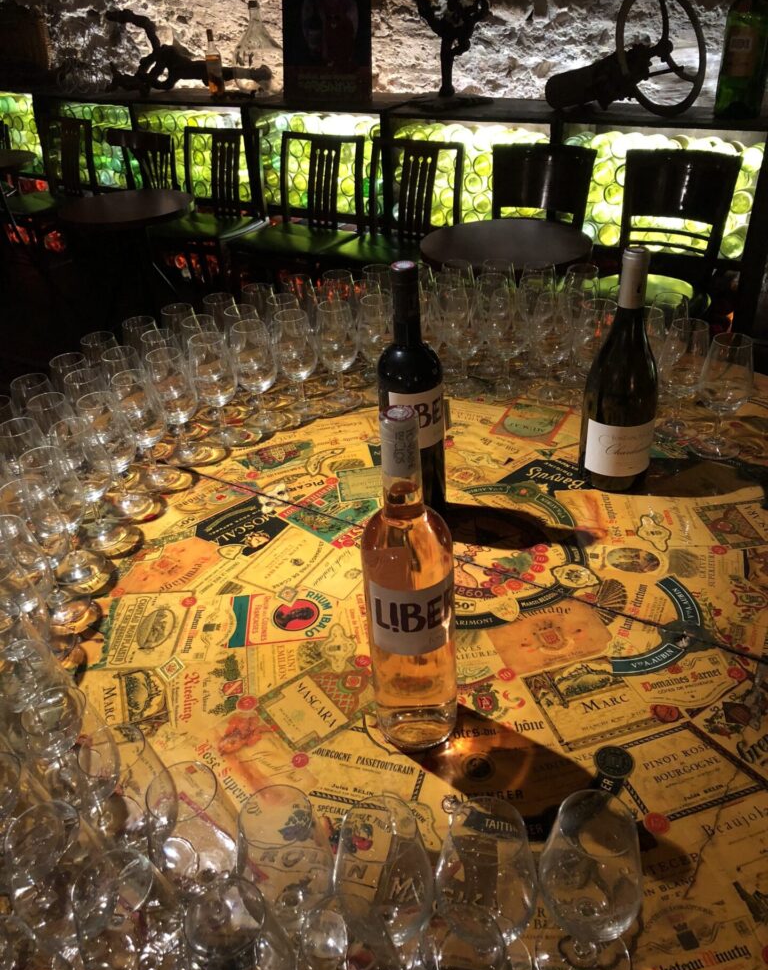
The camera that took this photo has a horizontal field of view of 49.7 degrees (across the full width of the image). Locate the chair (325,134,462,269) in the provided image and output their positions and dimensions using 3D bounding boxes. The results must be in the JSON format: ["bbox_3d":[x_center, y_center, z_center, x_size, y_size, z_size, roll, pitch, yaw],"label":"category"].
[{"bbox_3d":[0.044,-0.968,3.503,0.430,0.834,0.470,18,39,30],"label":"chair"}]

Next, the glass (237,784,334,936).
[{"bbox_3d":[-0.063,0.270,0.559,0.066,0.155,0.066,-3,34,2],"label":"glass"}]

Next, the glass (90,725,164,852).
[{"bbox_3d":[-0.181,0.245,0.609,0.066,0.155,0.066,-3,34,2],"label":"glass"}]

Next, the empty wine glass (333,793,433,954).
[{"bbox_3d":[0.001,0.273,0.548,0.066,0.155,0.066,-3,34,2],"label":"empty wine glass"}]

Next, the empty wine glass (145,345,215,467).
[{"bbox_3d":[-0.288,-0.108,1.145,0.065,0.156,0.065,-4,34,0],"label":"empty wine glass"}]

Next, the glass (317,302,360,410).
[{"bbox_3d":[-0.068,-0.195,1.251,0.065,0.156,0.065,-4,34,0],"label":"glass"}]

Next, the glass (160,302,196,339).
[{"bbox_3d":[-0.302,-0.197,1.274,0.066,0.155,0.066,-3,34,2],"label":"glass"}]

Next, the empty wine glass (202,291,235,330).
[{"bbox_3d":[-0.247,-0.220,1.306,0.065,0.156,0.065,-4,34,0],"label":"empty wine glass"}]

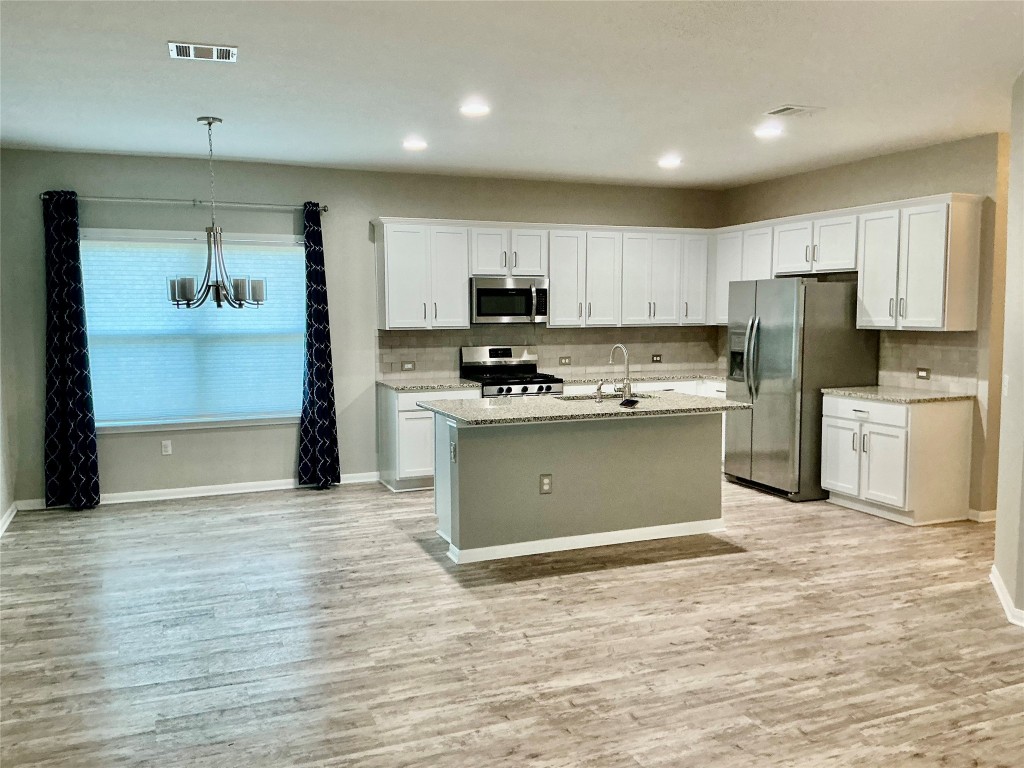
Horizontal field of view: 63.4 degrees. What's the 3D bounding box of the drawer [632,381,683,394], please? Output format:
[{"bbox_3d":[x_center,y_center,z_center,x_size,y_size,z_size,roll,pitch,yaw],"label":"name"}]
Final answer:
[{"bbox_3d":[1.388,0.030,8.170,0.645,0.150,0.500,-2,5,-22],"label":"drawer"}]

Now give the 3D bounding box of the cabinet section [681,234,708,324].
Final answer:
[{"bbox_3d":[1.768,-1.052,8.430,0.320,0.903,0.335,-3,6,-22],"label":"cabinet section"}]

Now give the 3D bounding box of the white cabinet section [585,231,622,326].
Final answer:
[{"bbox_3d":[0.815,-1.011,8.052,0.383,0.903,0.335,-3,6,-22],"label":"white cabinet section"}]

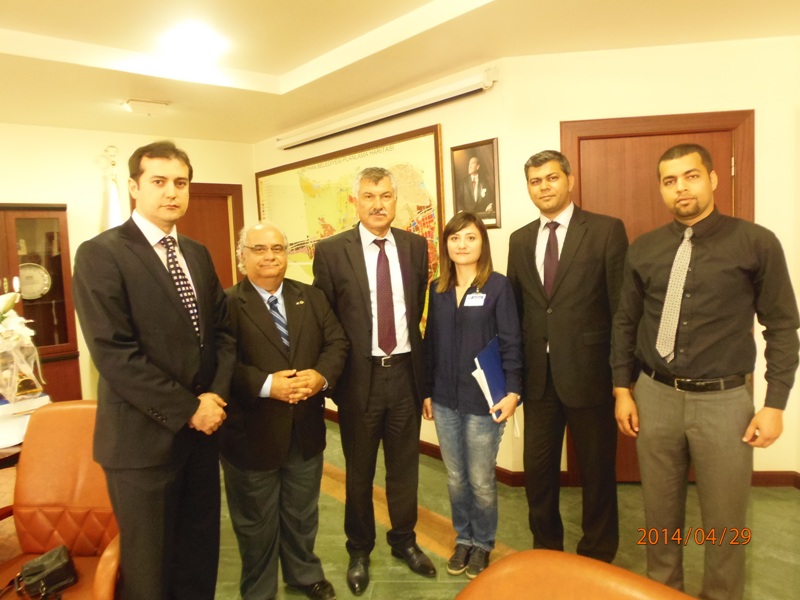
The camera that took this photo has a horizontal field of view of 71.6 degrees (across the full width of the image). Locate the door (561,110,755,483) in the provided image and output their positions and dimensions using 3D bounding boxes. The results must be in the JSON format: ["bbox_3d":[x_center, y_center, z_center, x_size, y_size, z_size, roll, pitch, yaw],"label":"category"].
[{"bbox_3d":[1.440,0.035,3.124,1.030,2.074,0.100,-2,5,6],"label":"door"}]

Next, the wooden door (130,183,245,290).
[{"bbox_3d":[-1.786,0.025,4.902,0.981,2.083,0.100,-8,7,-42],"label":"wooden door"}]

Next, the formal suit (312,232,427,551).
[{"bbox_3d":[-0.123,0.400,2.430,0.510,1.480,0.310,-4,5,-13],"label":"formal suit"}]

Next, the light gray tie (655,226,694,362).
[{"bbox_3d":[0.941,-0.016,1.885,0.078,0.465,0.065,12,13,35],"label":"light gray tie"}]

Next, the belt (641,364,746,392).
[{"bbox_3d":[1.079,0.286,2.040,0.345,0.065,0.255,1,7,37],"label":"belt"}]

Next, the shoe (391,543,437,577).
[{"bbox_3d":[0.054,1.148,2.510,0.275,0.105,0.100,2,7,43],"label":"shoe"}]

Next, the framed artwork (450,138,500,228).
[{"bbox_3d":[0.434,-0.663,3.249,0.030,0.500,0.356,-8,7,-42],"label":"framed artwork"}]

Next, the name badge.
[{"bbox_3d":[0.317,0.000,2.330,0.086,0.056,0.010,0,-2,9],"label":"name badge"}]

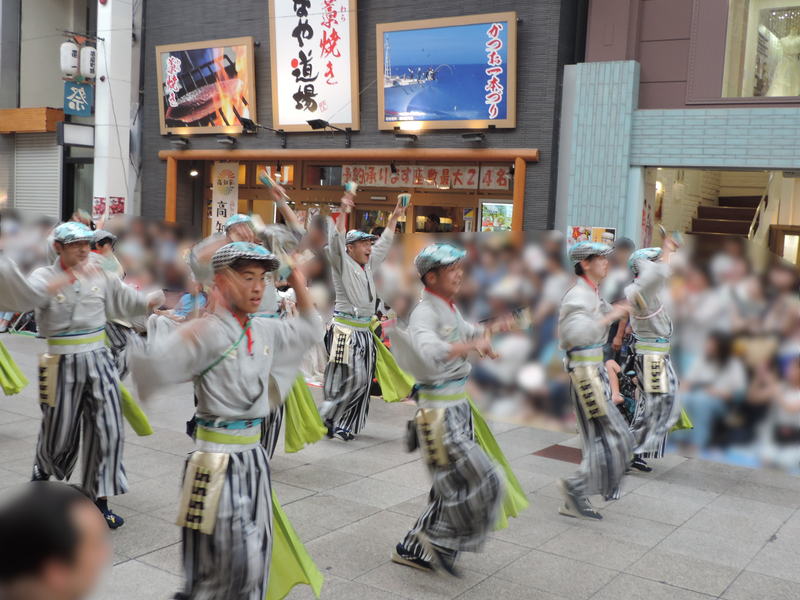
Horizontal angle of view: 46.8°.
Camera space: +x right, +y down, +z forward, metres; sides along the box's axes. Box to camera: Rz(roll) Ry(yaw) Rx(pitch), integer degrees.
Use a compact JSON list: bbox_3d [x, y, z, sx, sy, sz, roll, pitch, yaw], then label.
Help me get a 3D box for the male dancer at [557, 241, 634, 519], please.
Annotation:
[{"bbox_3d":[1.238,0.512,5.713,0.500,1.660,0.480,4,4,14],"label":"male dancer"}]

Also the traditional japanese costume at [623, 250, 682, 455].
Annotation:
[{"bbox_3d":[1.939,0.456,6.968,0.500,1.670,0.480,4,4,17],"label":"traditional japanese costume"}]

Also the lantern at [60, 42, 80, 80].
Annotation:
[{"bbox_3d":[-4.641,-3.375,13.000,0.245,0.510,0.245,5,5,33],"label":"lantern"}]

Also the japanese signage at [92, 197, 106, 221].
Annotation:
[{"bbox_3d":[-4.353,-1.312,13.400,0.290,0.390,0.020,6,5,33],"label":"japanese signage"}]

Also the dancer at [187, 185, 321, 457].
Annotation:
[{"bbox_3d":[-0.971,0.228,6.454,0.750,1.900,0.650,-1,6,-45],"label":"dancer"}]

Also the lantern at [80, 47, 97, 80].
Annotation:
[{"bbox_3d":[-4.468,-3.398,13.280,0.245,0.510,0.245,5,5,33],"label":"lantern"}]

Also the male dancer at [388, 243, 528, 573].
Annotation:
[{"bbox_3d":[0.290,0.536,4.670,0.640,1.660,0.540,5,5,32],"label":"male dancer"}]

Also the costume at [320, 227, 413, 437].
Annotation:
[{"bbox_3d":[-0.304,0.269,7.519,0.620,1.740,0.550,-1,5,-43],"label":"costume"}]

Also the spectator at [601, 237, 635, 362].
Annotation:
[{"bbox_3d":[2.023,0.330,8.352,0.500,1.740,0.380,6,5,39],"label":"spectator"}]

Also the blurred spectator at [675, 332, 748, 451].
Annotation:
[{"bbox_3d":[2.683,0.779,7.931,0.650,0.970,0.550,-1,6,-45],"label":"blurred spectator"}]

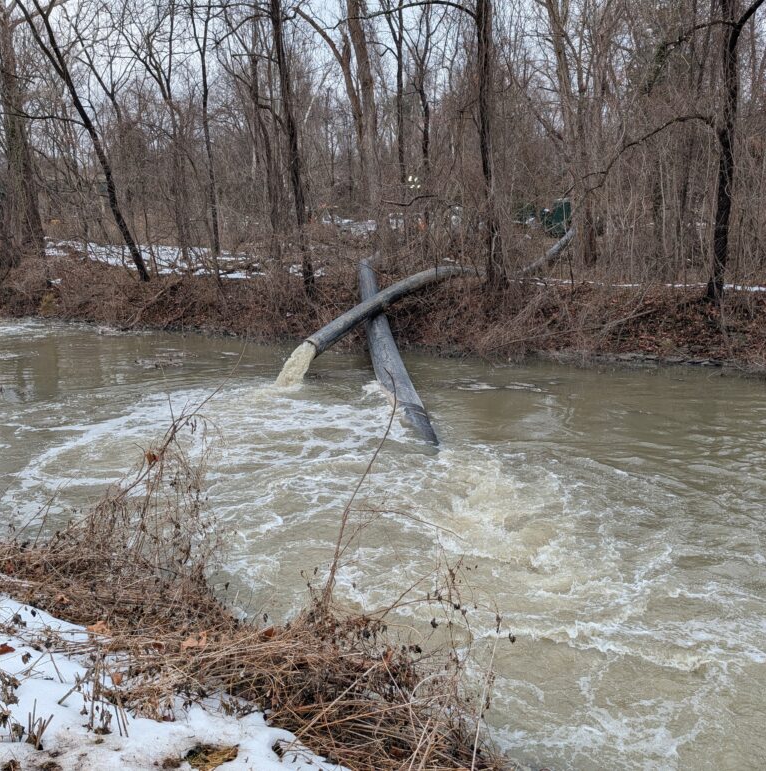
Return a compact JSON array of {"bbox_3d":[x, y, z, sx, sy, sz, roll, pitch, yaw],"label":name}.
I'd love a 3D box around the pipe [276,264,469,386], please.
[{"bbox_3d":[0.409,-2.455,20.333,1.150,0.630,10.820,5,19,25],"label":"pipe"}]

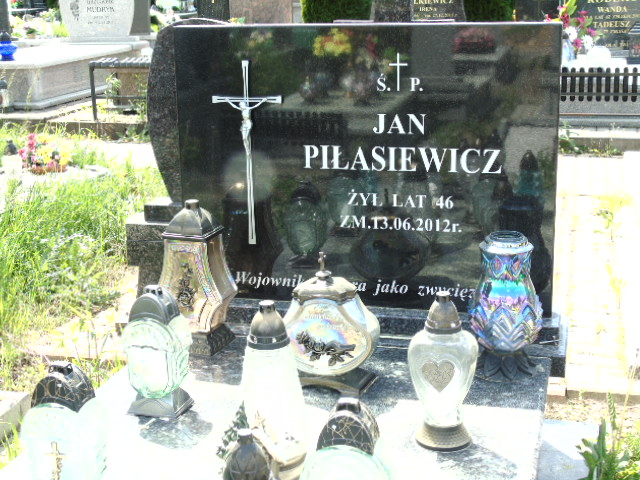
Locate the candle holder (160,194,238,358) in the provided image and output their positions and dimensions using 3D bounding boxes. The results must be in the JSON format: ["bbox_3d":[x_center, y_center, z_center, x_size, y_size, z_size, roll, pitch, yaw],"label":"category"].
[{"bbox_3d":[-0.324,0.086,2.568,0.170,0.375,0.165,5,15,20],"label":"candle holder"}]

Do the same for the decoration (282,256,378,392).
[{"bbox_3d":[0.026,0.181,2.309,0.200,0.306,0.136,5,15,20],"label":"decoration"}]

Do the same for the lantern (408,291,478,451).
[{"bbox_3d":[0.251,0.256,1.991,0.144,0.309,0.142,3,15,15],"label":"lantern"}]

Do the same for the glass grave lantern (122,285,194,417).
[{"bbox_3d":[-0.354,0.236,2.180,0.122,0.273,0.102,3,15,15],"label":"glass grave lantern"}]

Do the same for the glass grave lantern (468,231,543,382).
[{"bbox_3d":[0.443,0.153,2.351,0.177,0.326,0.177,3,15,15],"label":"glass grave lantern"}]

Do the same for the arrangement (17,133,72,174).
[{"bbox_3d":[-1.435,-0.451,5.200,0.280,0.230,0.260,-5,15,-14],"label":"arrangement"}]

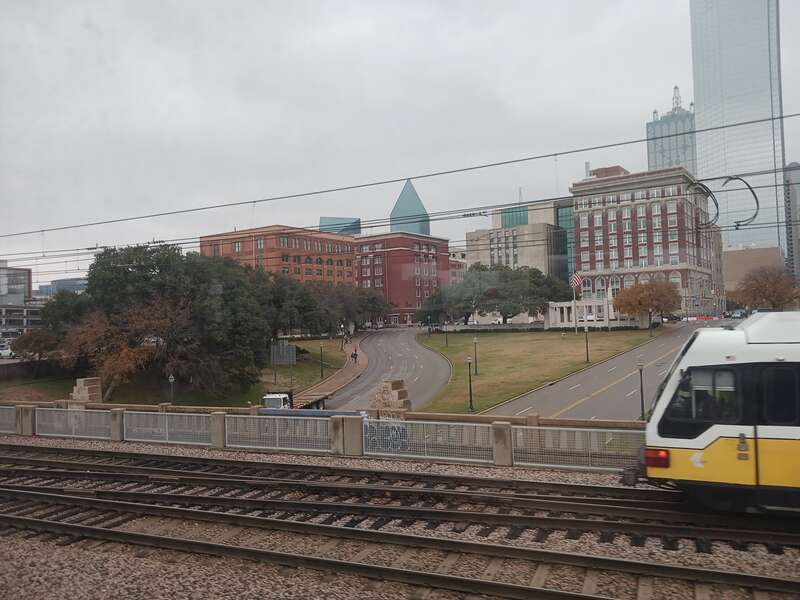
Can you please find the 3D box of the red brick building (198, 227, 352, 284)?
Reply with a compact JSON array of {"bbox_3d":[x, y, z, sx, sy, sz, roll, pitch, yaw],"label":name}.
[{"bbox_3d":[-34.756,-4.550,179.869,31.200,27.300,31.200,-3,-3,36],"label":"red brick building"}]

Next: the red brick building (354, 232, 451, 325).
[{"bbox_3d":[-10.278,-5.321,229.669,49.000,31.000,30.800,-3,-3,36],"label":"red brick building"}]

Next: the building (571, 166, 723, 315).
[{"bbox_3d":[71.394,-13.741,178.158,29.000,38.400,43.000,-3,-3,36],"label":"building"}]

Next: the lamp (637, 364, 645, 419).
[{"bbox_3d":[18.736,7.044,48.249,0.450,4.410,0.450,-3,-3,36],"label":"lamp"}]

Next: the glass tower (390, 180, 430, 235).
[{"bbox_3d":[18.226,-78.238,973.569,50.000,219.700,50.000,-2,-2,13],"label":"glass tower"}]

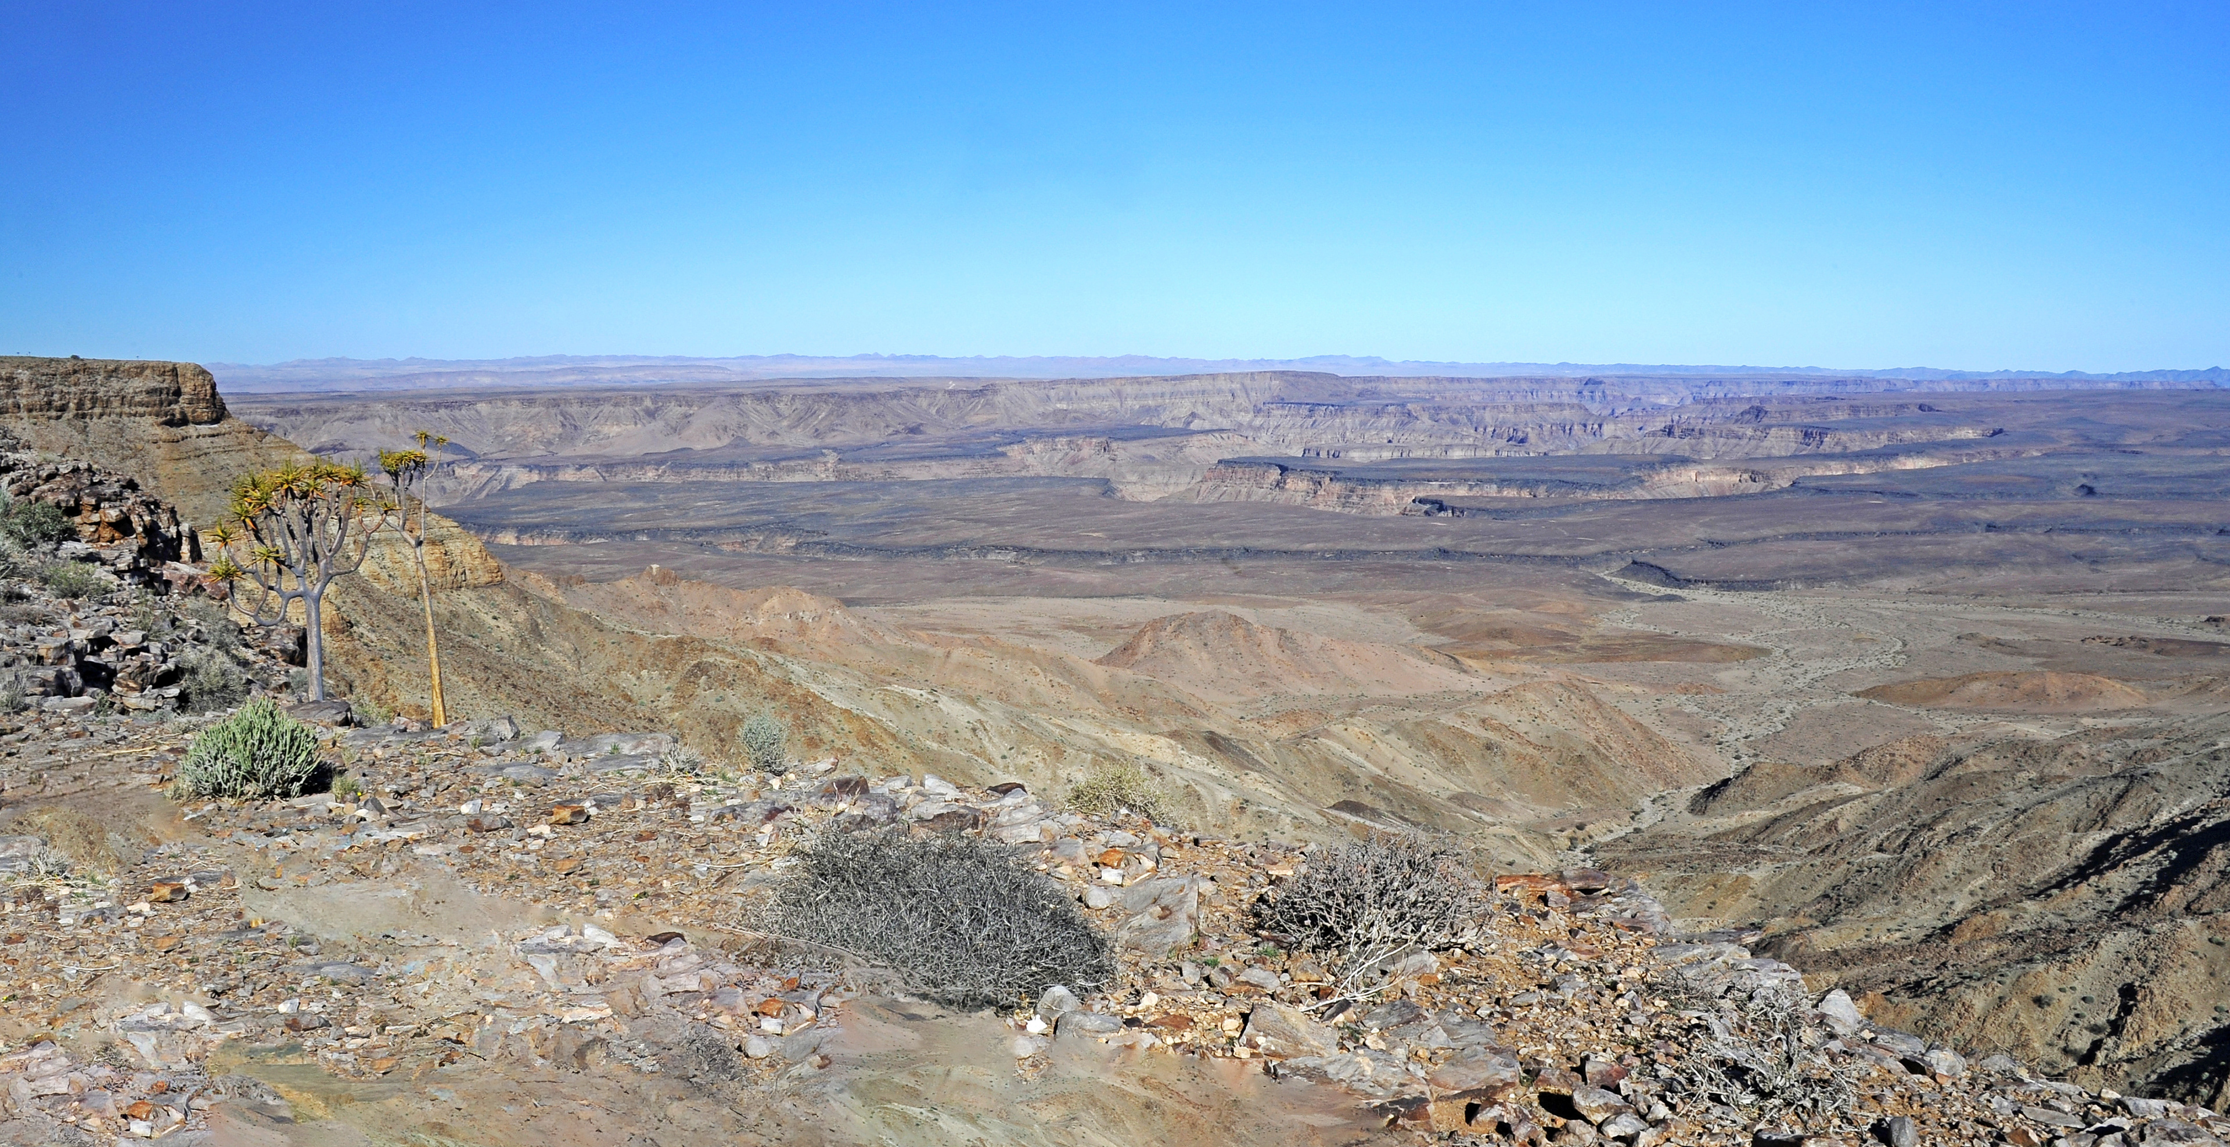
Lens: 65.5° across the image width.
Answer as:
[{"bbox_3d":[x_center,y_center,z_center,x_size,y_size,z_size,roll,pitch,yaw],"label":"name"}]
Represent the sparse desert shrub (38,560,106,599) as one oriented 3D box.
[{"bbox_3d":[-16.839,0.102,28.000,0.918,0.585,0.780,-4,8,-31],"label":"sparse desert shrub"}]

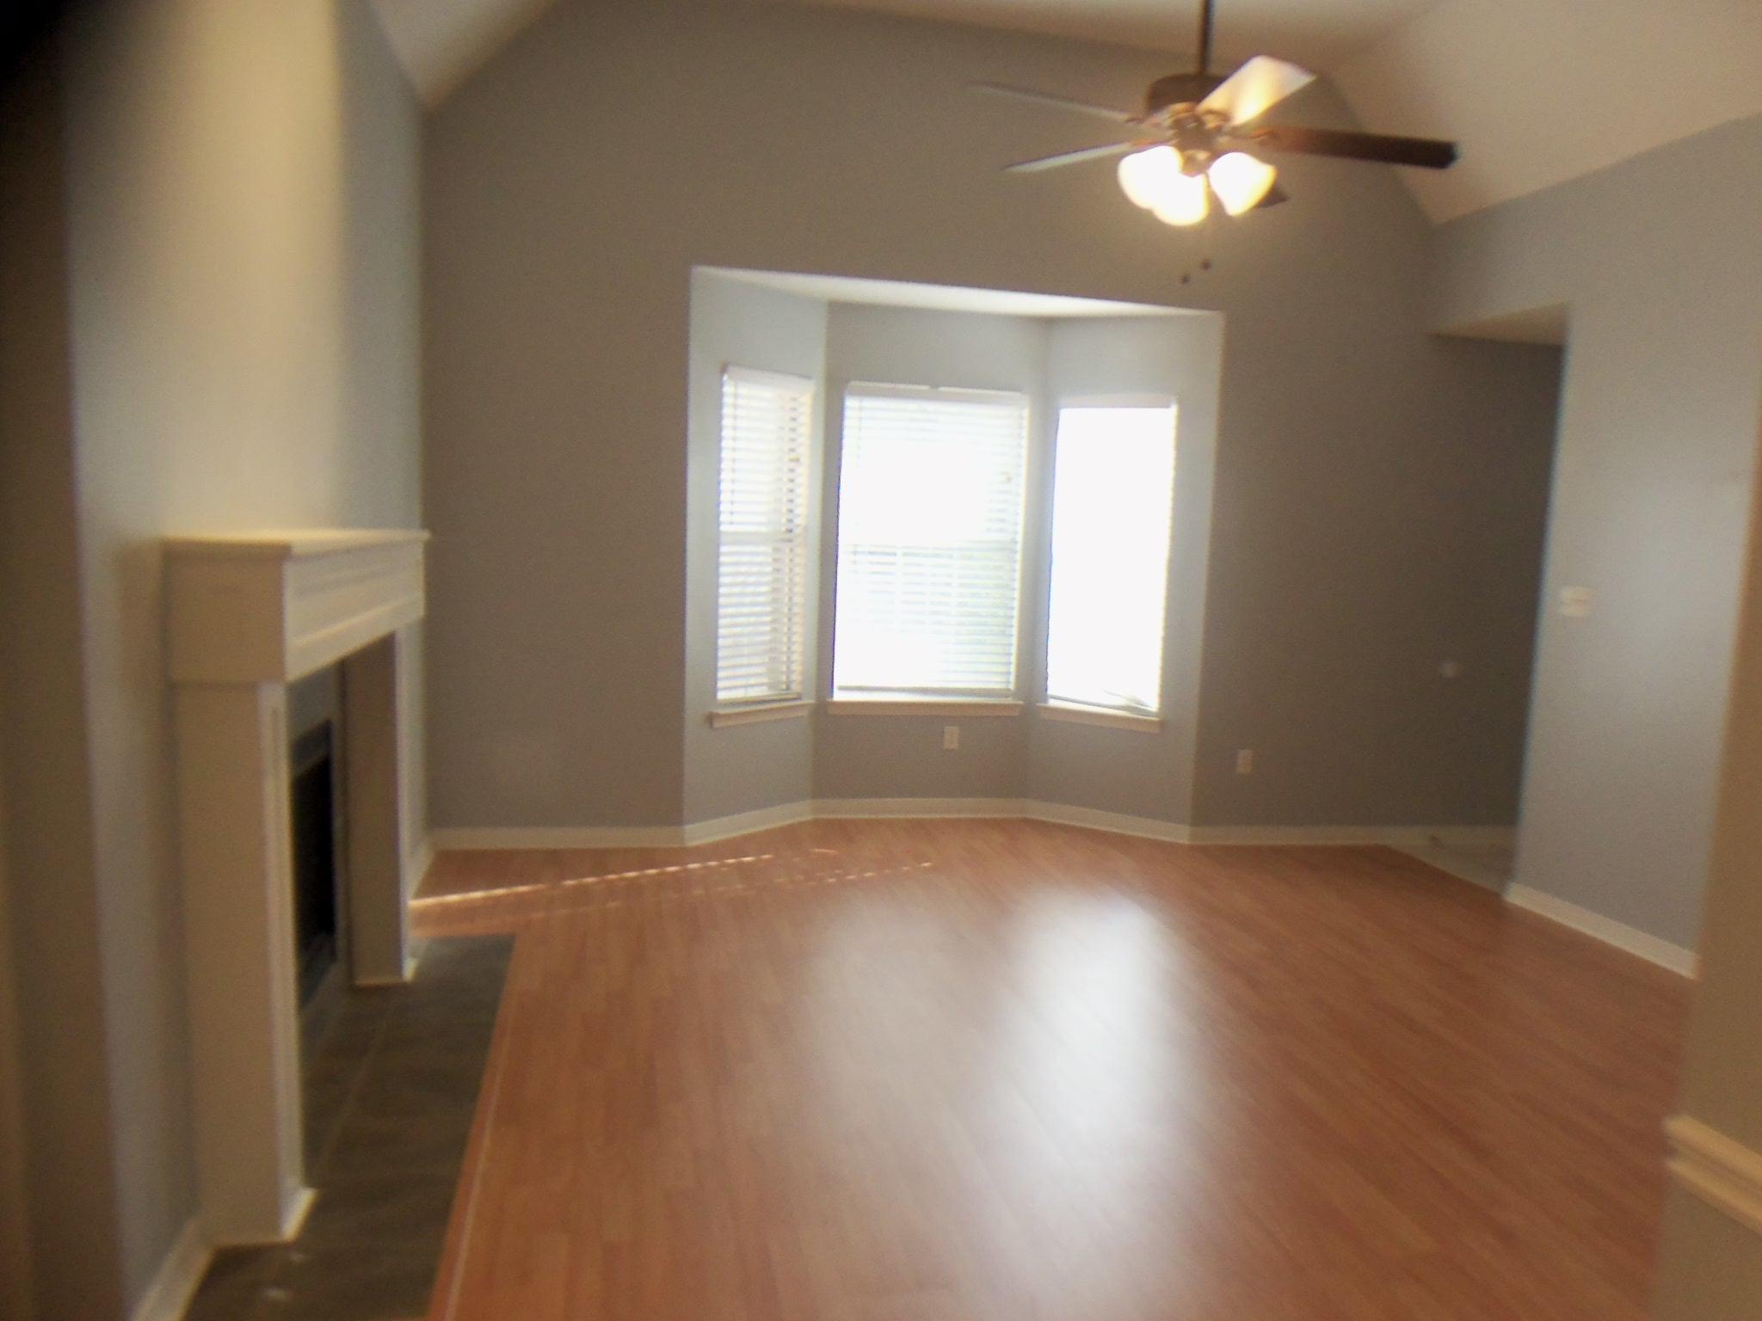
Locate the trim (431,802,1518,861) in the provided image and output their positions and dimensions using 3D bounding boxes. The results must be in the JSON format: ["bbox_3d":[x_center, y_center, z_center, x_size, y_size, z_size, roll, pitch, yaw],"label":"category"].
[{"bbox_3d":[0.558,0.758,6.741,5.086,0.096,0.609,1,6,-11],"label":"trim"}]

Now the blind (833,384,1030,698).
[{"bbox_3d":[0.246,-0.560,6.870,0.883,1.470,0.055,1,6,-11],"label":"blind"}]

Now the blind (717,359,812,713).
[{"bbox_3d":[-0.539,-0.552,6.448,0.055,1.469,0.576,6,7,37],"label":"blind"}]

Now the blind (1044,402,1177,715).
[{"bbox_3d":[1.097,-0.507,6.775,0.584,1.448,0.055,5,7,31],"label":"blind"}]

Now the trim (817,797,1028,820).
[{"bbox_3d":[0.201,0.727,6.957,1.059,0.092,0.020,1,6,-11],"label":"trim"}]

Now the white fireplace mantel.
[{"bbox_3d":[-1.327,0.376,3.475,0.202,1.365,1.761,1,6,-10],"label":"white fireplace mantel"}]

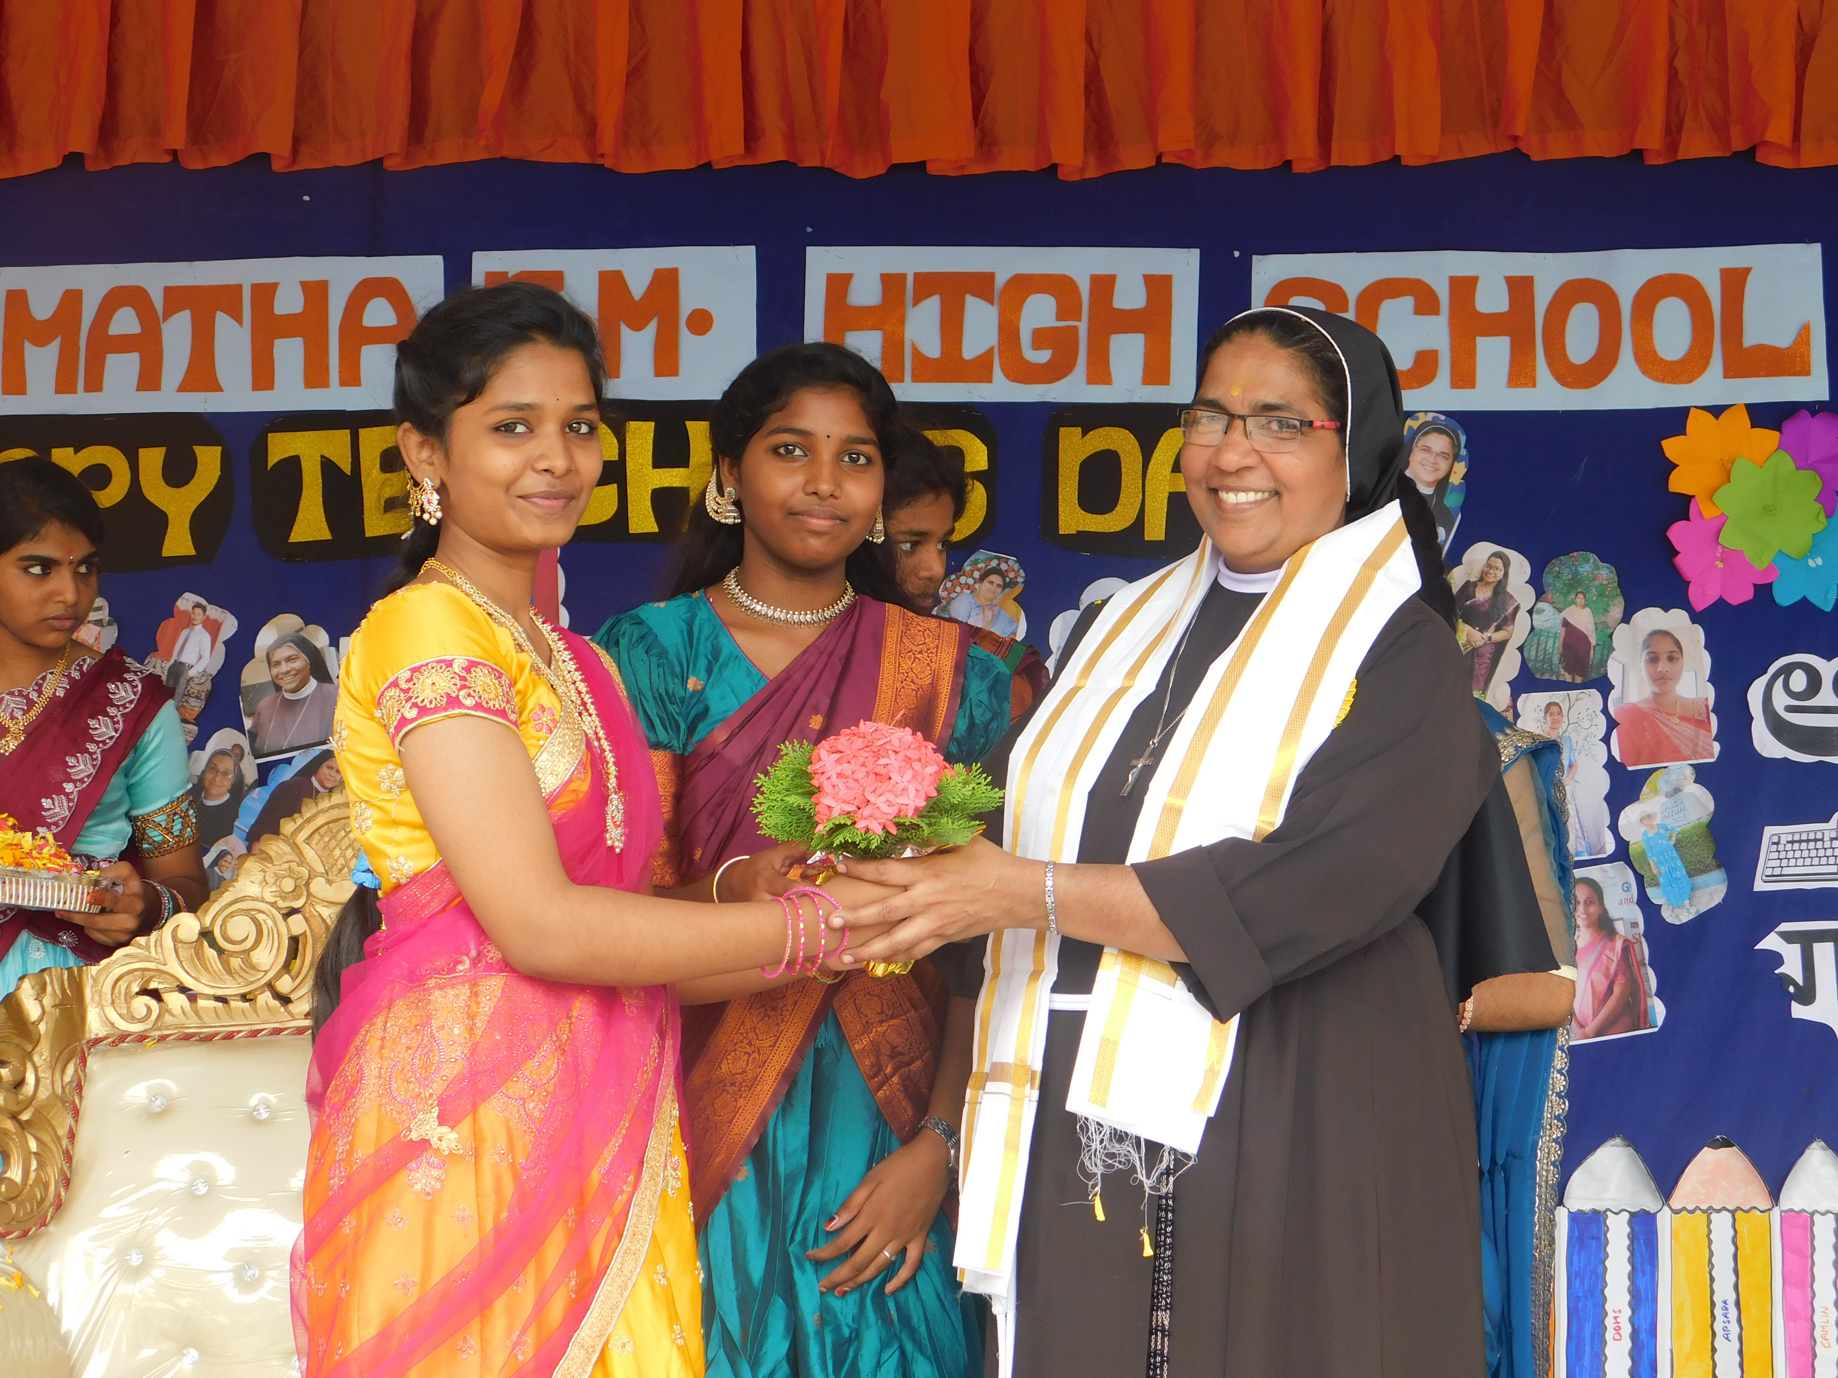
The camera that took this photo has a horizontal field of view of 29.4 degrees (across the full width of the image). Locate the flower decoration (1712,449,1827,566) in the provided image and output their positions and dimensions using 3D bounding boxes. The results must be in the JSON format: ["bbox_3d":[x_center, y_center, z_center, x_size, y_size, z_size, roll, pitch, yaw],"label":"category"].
[{"bbox_3d":[1.020,-0.218,4.205,0.140,0.142,0.030,0,-3,6],"label":"flower decoration"}]

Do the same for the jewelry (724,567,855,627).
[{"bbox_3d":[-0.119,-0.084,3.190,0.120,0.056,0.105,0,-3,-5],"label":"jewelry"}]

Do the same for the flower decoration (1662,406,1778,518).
[{"bbox_3d":[0.969,-0.276,4.231,0.143,0.138,0.030,0,-3,6],"label":"flower decoration"}]

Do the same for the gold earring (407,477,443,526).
[{"bbox_3d":[-0.411,-0.157,2.920,0.026,0.044,0.018,-2,-3,30],"label":"gold earring"}]

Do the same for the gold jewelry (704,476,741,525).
[{"bbox_3d":[-0.176,-0.169,3.140,0.031,0.042,0.018,-1,-3,15],"label":"gold jewelry"}]

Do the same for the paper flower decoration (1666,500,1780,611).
[{"bbox_3d":[0.969,-0.163,4.225,0.136,0.137,0.030,0,-3,6],"label":"paper flower decoration"}]

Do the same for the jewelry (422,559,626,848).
[{"bbox_3d":[-0.333,0.012,2.950,0.140,0.240,0.130,-2,-4,38],"label":"jewelry"}]

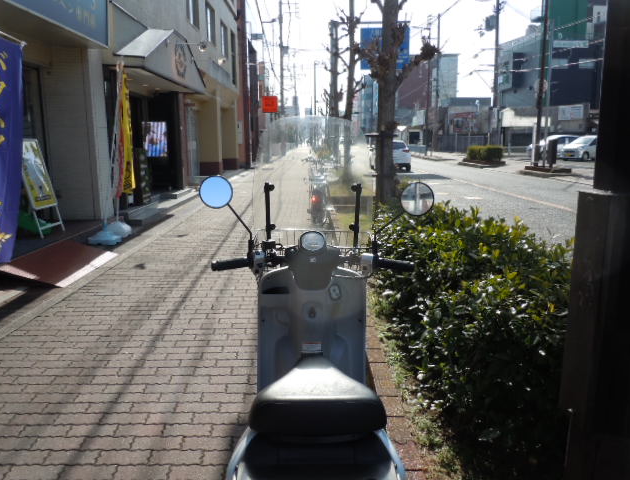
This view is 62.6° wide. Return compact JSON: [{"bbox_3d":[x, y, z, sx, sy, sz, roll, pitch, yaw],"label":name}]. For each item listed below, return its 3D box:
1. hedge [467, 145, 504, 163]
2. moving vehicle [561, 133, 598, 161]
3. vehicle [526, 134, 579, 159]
[{"bbox_3d":[10.300,-5.308,31.564,1.000,0.950,3.500,0,11,-1],"label":"hedge"},{"bbox_3d":[17.789,-5.931,33.477,3.395,1.620,1.475,-4,12,-21],"label":"moving vehicle"},{"bbox_3d":[16.813,-6.340,35.544,4.350,1.580,1.720,0,11,-2],"label":"vehicle"}]

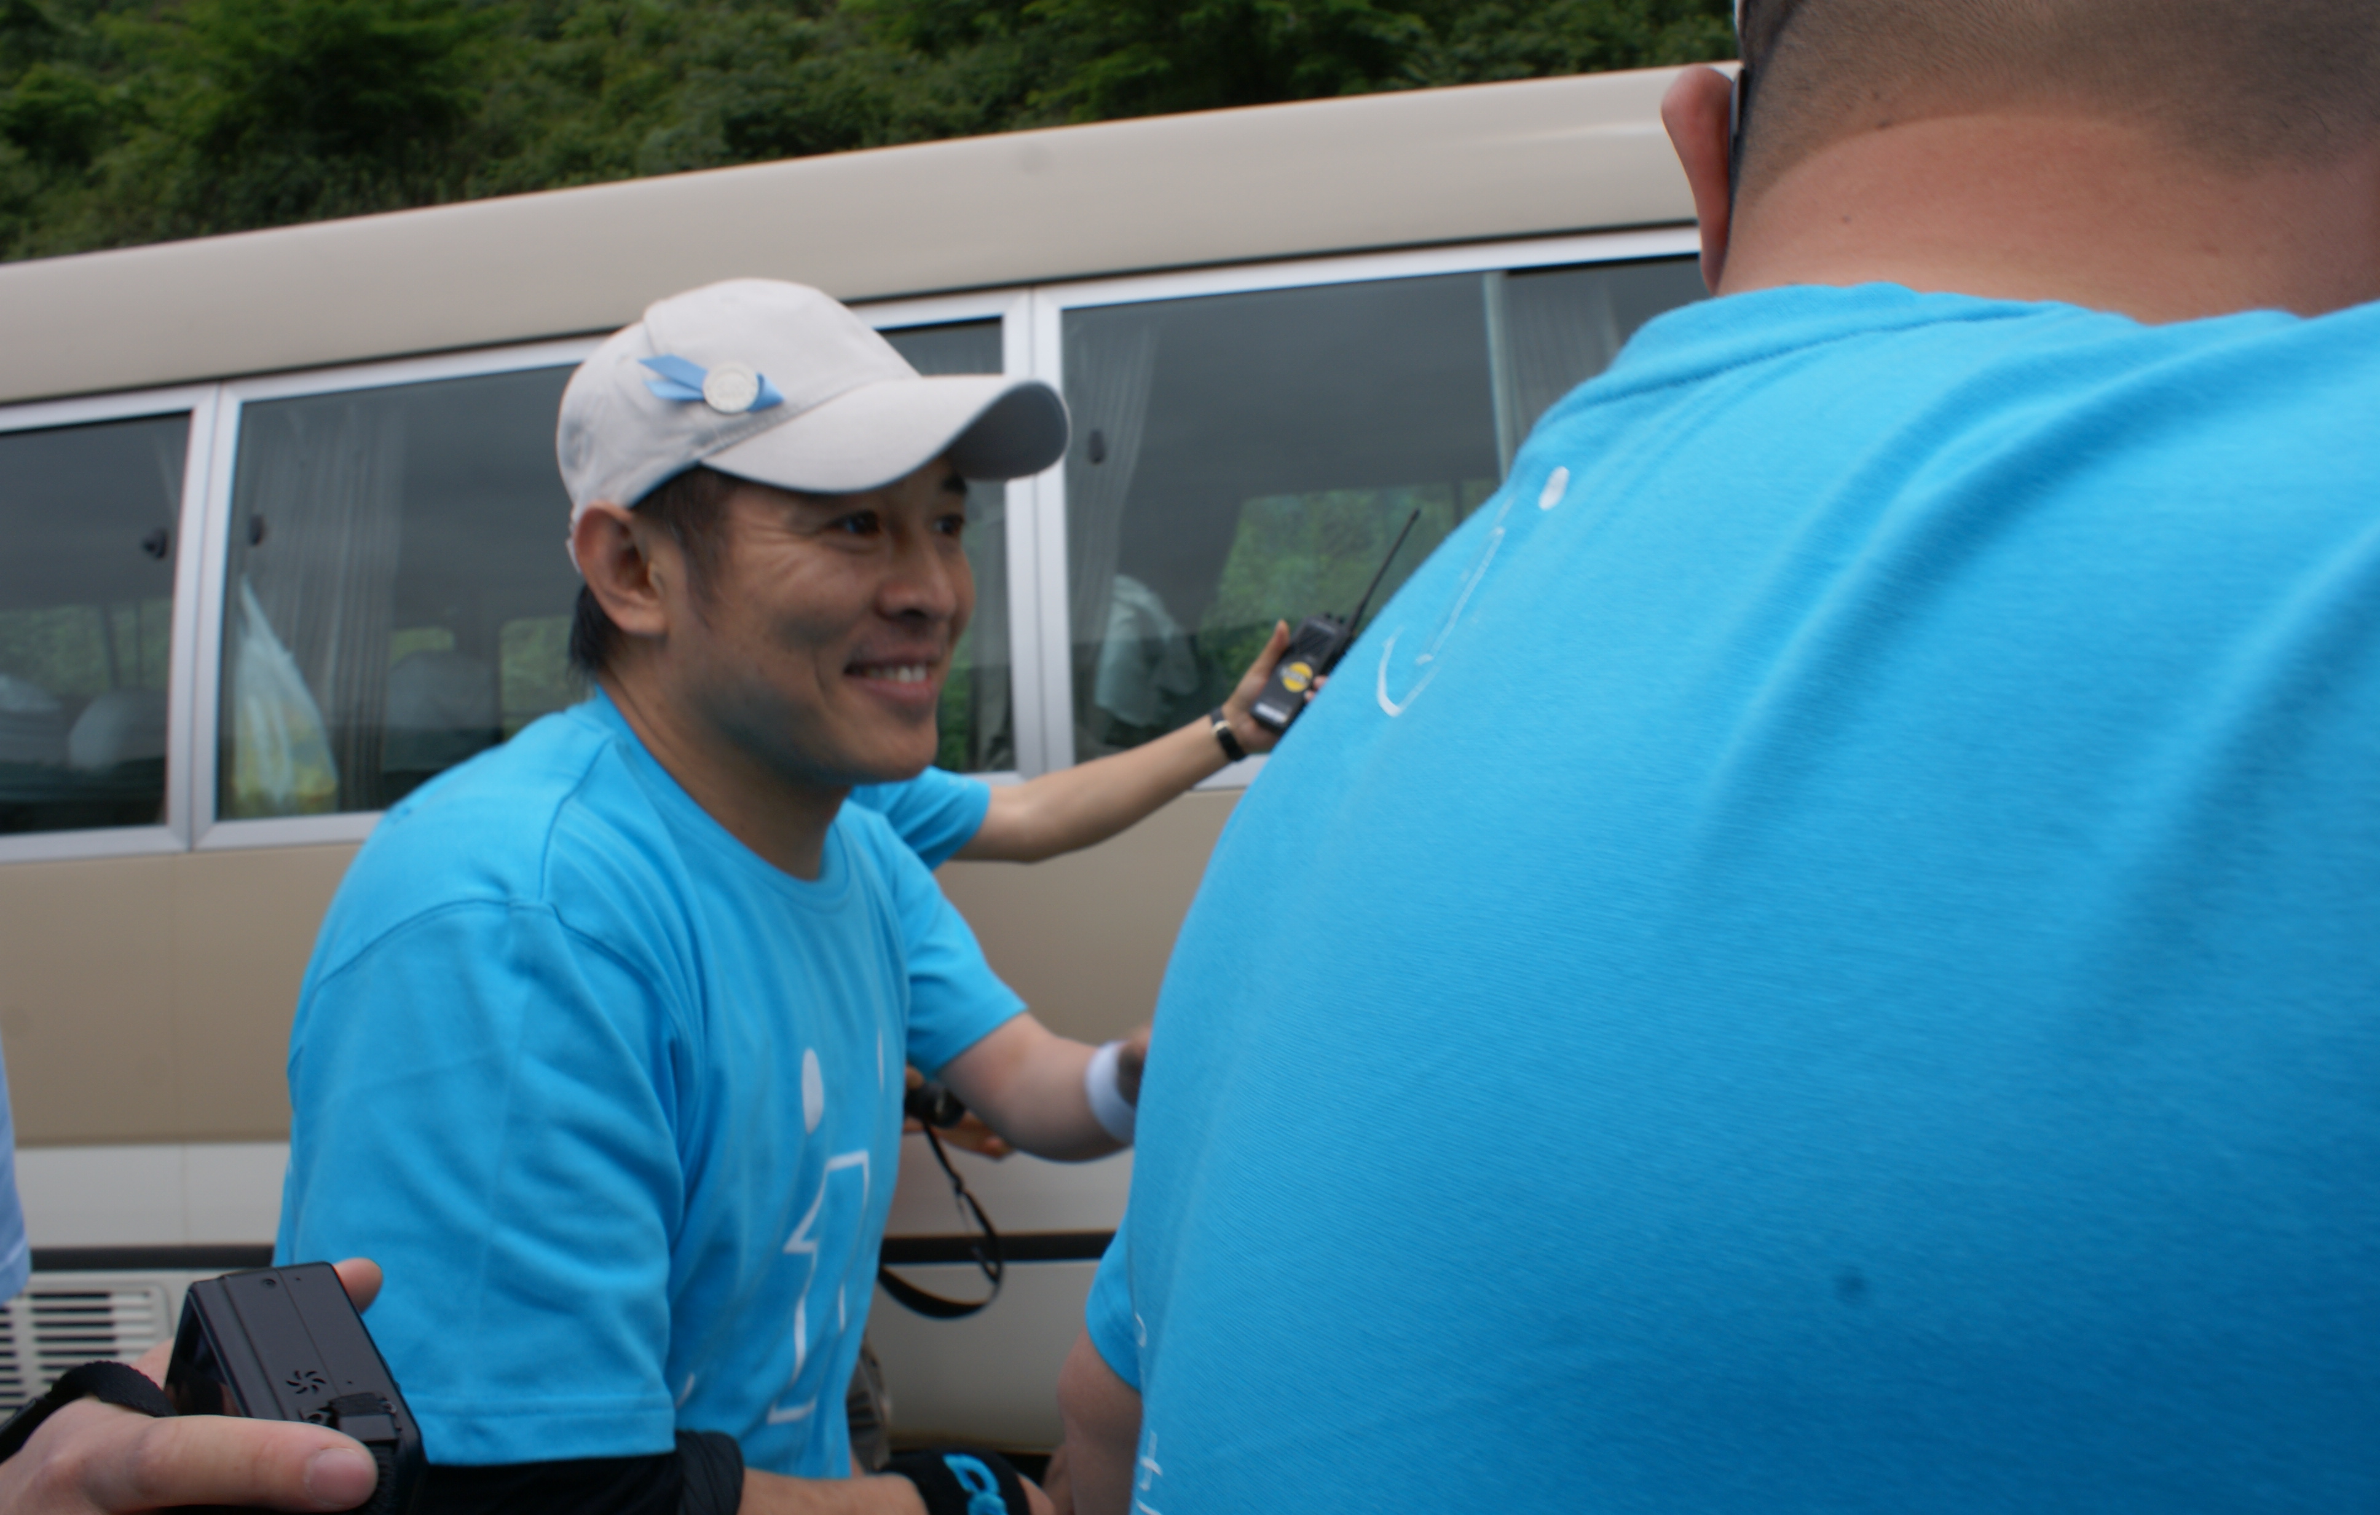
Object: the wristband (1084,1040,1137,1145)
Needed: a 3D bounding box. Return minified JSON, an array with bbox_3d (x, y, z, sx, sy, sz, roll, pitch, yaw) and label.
[{"bbox_3d":[-0.030,0.215,1.140,0.062,0.071,0.048,4,-13,-32],"label":"wristband"}]

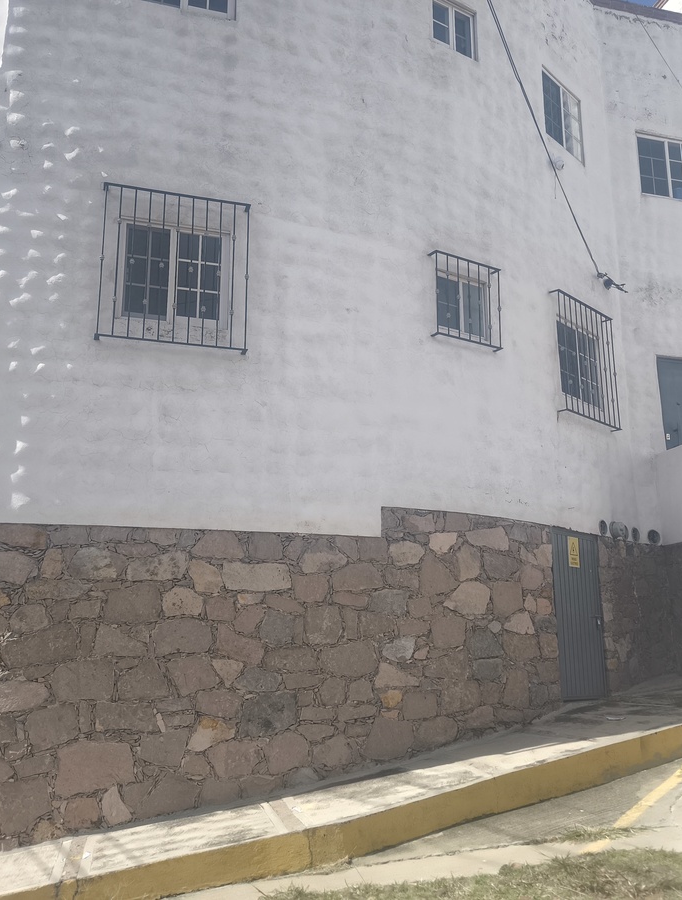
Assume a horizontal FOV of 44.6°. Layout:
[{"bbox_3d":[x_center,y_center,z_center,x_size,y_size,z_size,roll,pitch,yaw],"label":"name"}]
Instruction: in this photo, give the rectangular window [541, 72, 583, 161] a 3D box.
[{"bbox_3d":[2.905,-4.384,10.996,0.100,1.008,1.005,-12,-17,42],"label":"rectangular window"}]

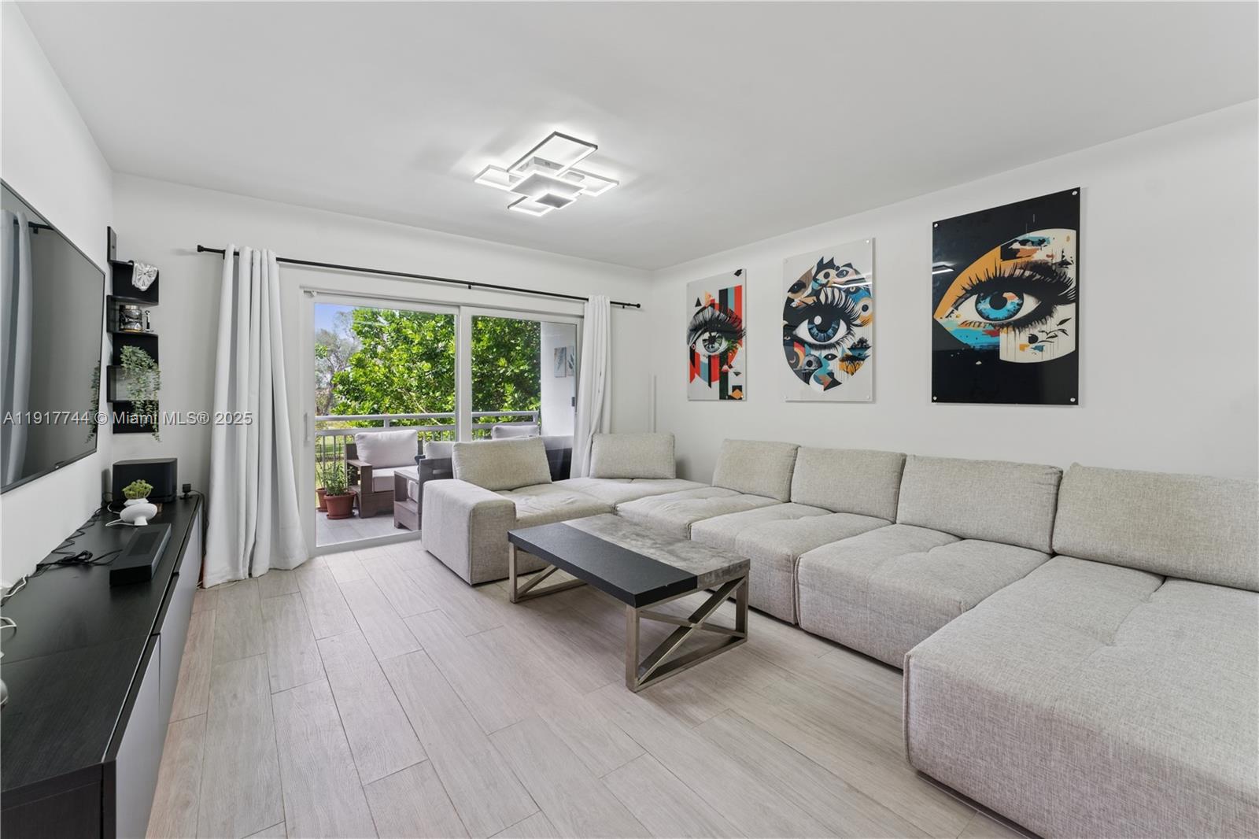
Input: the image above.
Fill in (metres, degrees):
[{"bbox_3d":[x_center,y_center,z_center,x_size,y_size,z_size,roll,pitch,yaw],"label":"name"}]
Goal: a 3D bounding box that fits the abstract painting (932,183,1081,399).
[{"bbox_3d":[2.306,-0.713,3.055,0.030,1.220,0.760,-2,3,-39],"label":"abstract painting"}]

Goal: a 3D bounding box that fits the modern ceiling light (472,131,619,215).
[{"bbox_3d":[-0.492,-1.457,2.935,0.700,0.150,1.120,-2,3,-39],"label":"modern ceiling light"}]

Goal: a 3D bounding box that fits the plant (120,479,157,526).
[{"bbox_3d":[-2.421,0.414,2.440,0.145,0.215,0.140,-2,3,-39],"label":"plant"}]

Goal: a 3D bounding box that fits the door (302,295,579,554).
[{"bbox_3d":[-1.509,-0.023,4.404,2.400,2.030,0.120,-2,3,-36],"label":"door"}]

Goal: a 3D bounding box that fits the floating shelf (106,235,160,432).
[{"bbox_3d":[-3.111,-0.537,3.074,0.205,1.250,0.205,-2,3,-39],"label":"floating shelf"}]

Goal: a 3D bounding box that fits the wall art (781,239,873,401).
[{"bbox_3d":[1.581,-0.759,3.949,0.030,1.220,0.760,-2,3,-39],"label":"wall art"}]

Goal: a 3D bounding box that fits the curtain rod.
[{"bbox_3d":[-1.394,-1.197,4.384,3.720,0.080,0.110,-2,3,-36],"label":"curtain rod"}]

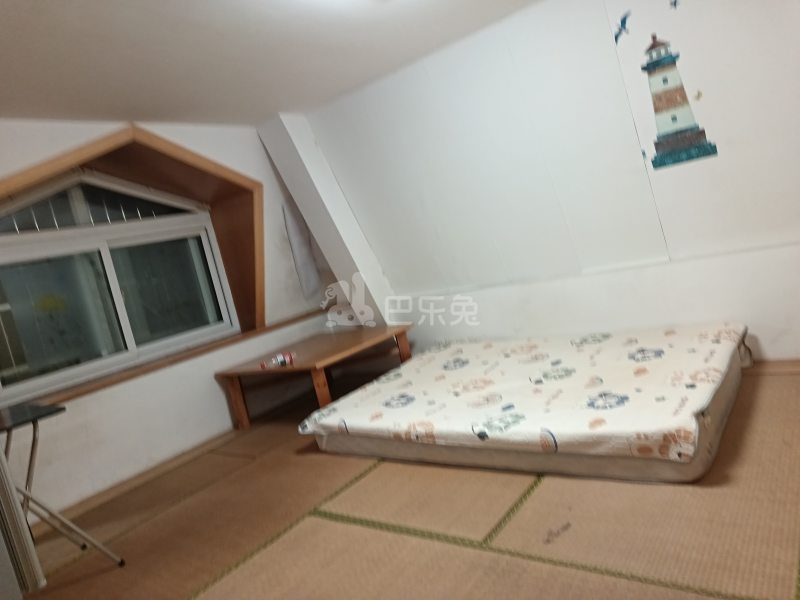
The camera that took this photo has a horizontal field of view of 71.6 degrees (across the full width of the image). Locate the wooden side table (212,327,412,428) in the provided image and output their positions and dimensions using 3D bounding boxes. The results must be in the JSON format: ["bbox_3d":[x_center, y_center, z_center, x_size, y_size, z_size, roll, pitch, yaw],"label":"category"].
[{"bbox_3d":[-0.569,0.570,4.100,1.050,0.450,1.010,-8,8,39],"label":"wooden side table"}]

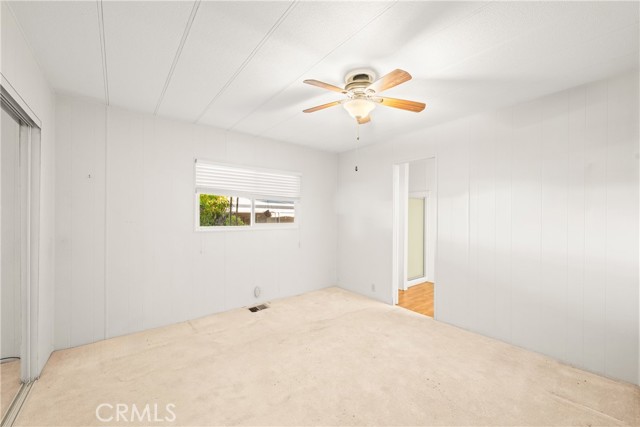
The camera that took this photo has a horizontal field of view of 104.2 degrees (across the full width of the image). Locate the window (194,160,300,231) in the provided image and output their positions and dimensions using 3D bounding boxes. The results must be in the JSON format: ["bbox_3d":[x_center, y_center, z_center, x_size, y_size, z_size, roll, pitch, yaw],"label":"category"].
[{"bbox_3d":[-0.910,-0.206,3.503,1.542,0.900,0.090,0,-1,-39],"label":"window"}]

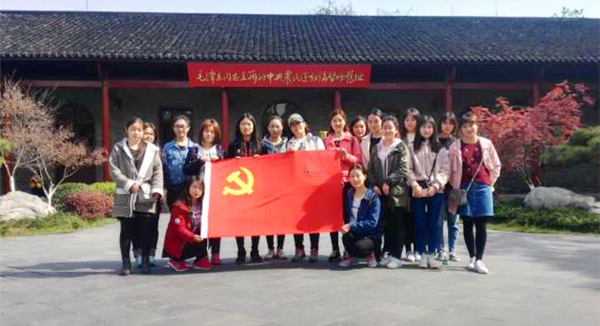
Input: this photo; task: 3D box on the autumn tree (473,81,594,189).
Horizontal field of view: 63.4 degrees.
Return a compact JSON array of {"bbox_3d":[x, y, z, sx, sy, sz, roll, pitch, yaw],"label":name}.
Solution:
[{"bbox_3d":[4.720,-0.470,10.000,2.600,2.500,2.300,0,2,0],"label":"autumn tree"}]

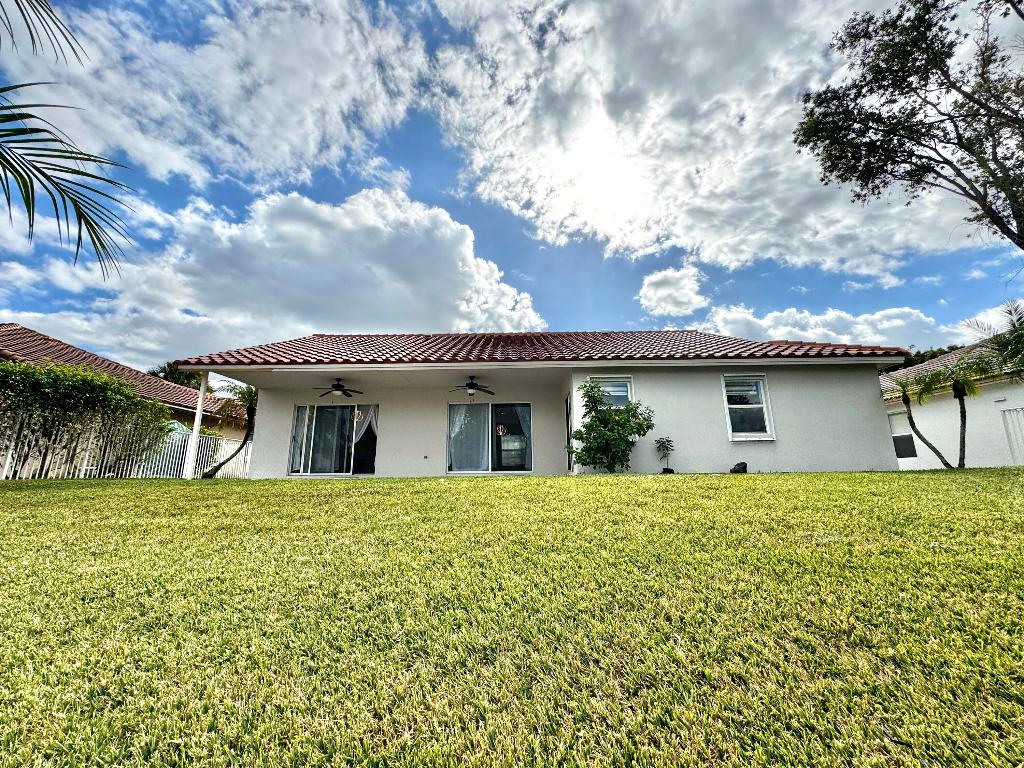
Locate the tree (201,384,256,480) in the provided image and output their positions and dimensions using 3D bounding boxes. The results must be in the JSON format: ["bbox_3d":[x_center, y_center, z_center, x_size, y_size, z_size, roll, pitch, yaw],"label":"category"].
[{"bbox_3d":[-8.948,1.432,13.305,1.930,3.220,2.000,-1,-11,0],"label":"tree"}]

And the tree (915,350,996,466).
[{"bbox_3d":[12.135,0.647,11.356,2.300,3.250,2.200,-1,-11,0],"label":"tree"}]

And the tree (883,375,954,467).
[{"bbox_3d":[11.129,0.989,11.393,2.150,2.620,2.000,-1,-11,0],"label":"tree"}]

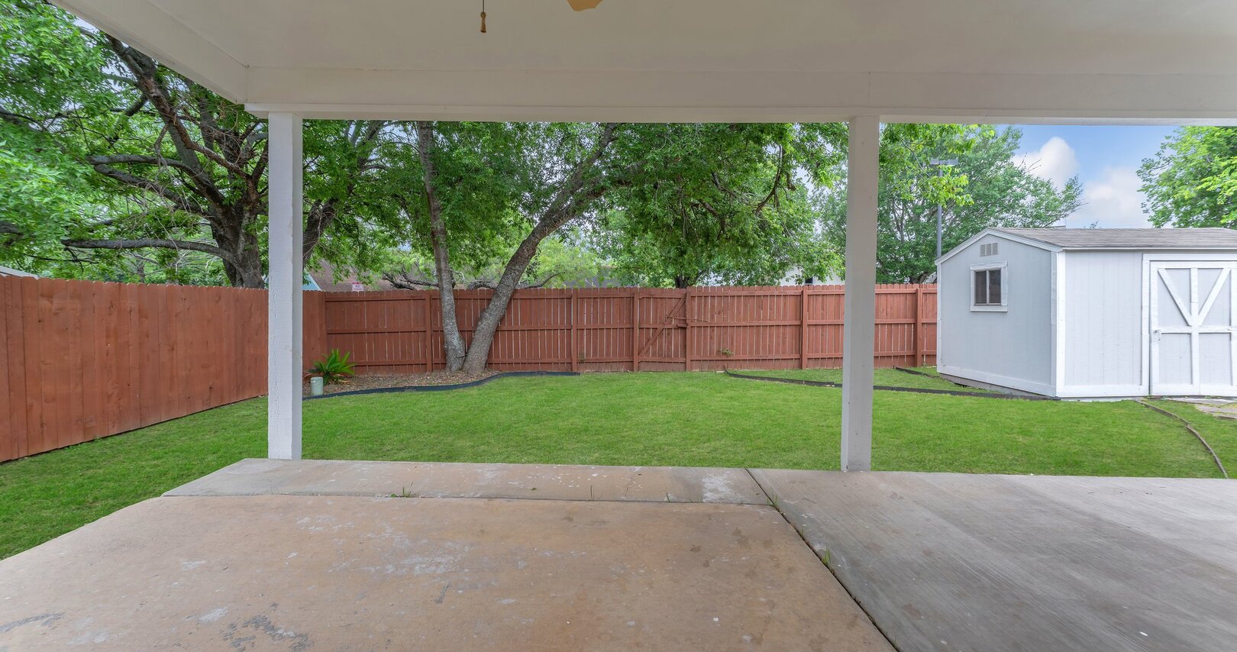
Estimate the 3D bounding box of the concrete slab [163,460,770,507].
[{"bbox_3d":[-0.784,0.940,2.772,3.200,0.100,0.610,1,1,1],"label":"concrete slab"}]

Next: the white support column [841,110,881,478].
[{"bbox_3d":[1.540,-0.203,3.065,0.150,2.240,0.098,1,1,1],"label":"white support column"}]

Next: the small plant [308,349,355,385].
[{"bbox_3d":[-5.600,0.780,9.300,0.820,0.640,0.780,1,1,1],"label":"small plant"}]

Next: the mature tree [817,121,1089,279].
[{"bbox_3d":[12.300,-3.750,18.000,9.300,9.000,8.800,1,1,1],"label":"mature tree"}]

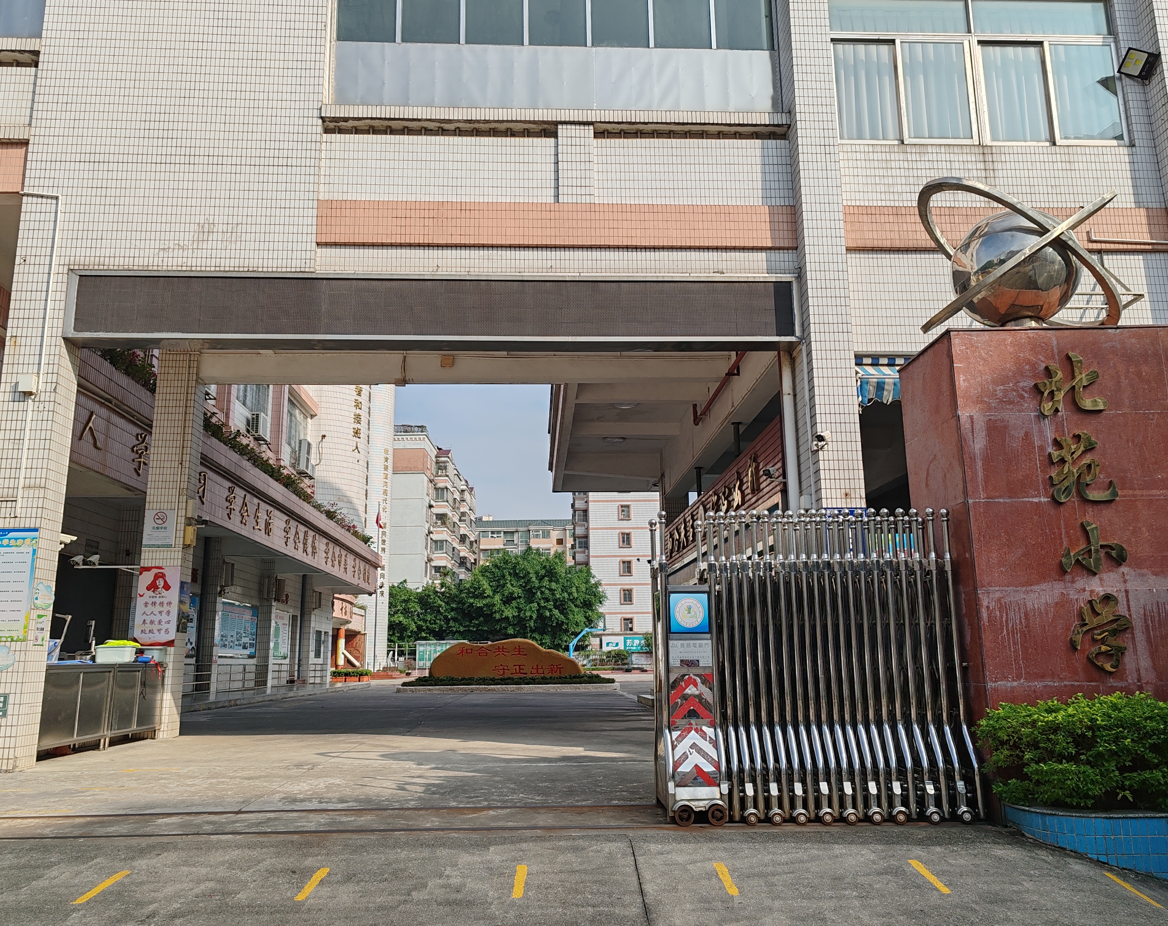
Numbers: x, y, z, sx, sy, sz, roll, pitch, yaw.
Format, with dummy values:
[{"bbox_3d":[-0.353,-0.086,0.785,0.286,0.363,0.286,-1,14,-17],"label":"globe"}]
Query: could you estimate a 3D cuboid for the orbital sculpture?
[{"bbox_3d":[3.181,-1.463,7.054,1.486,1.250,1.384,0,-12,-3],"label":"orbital sculpture"}]

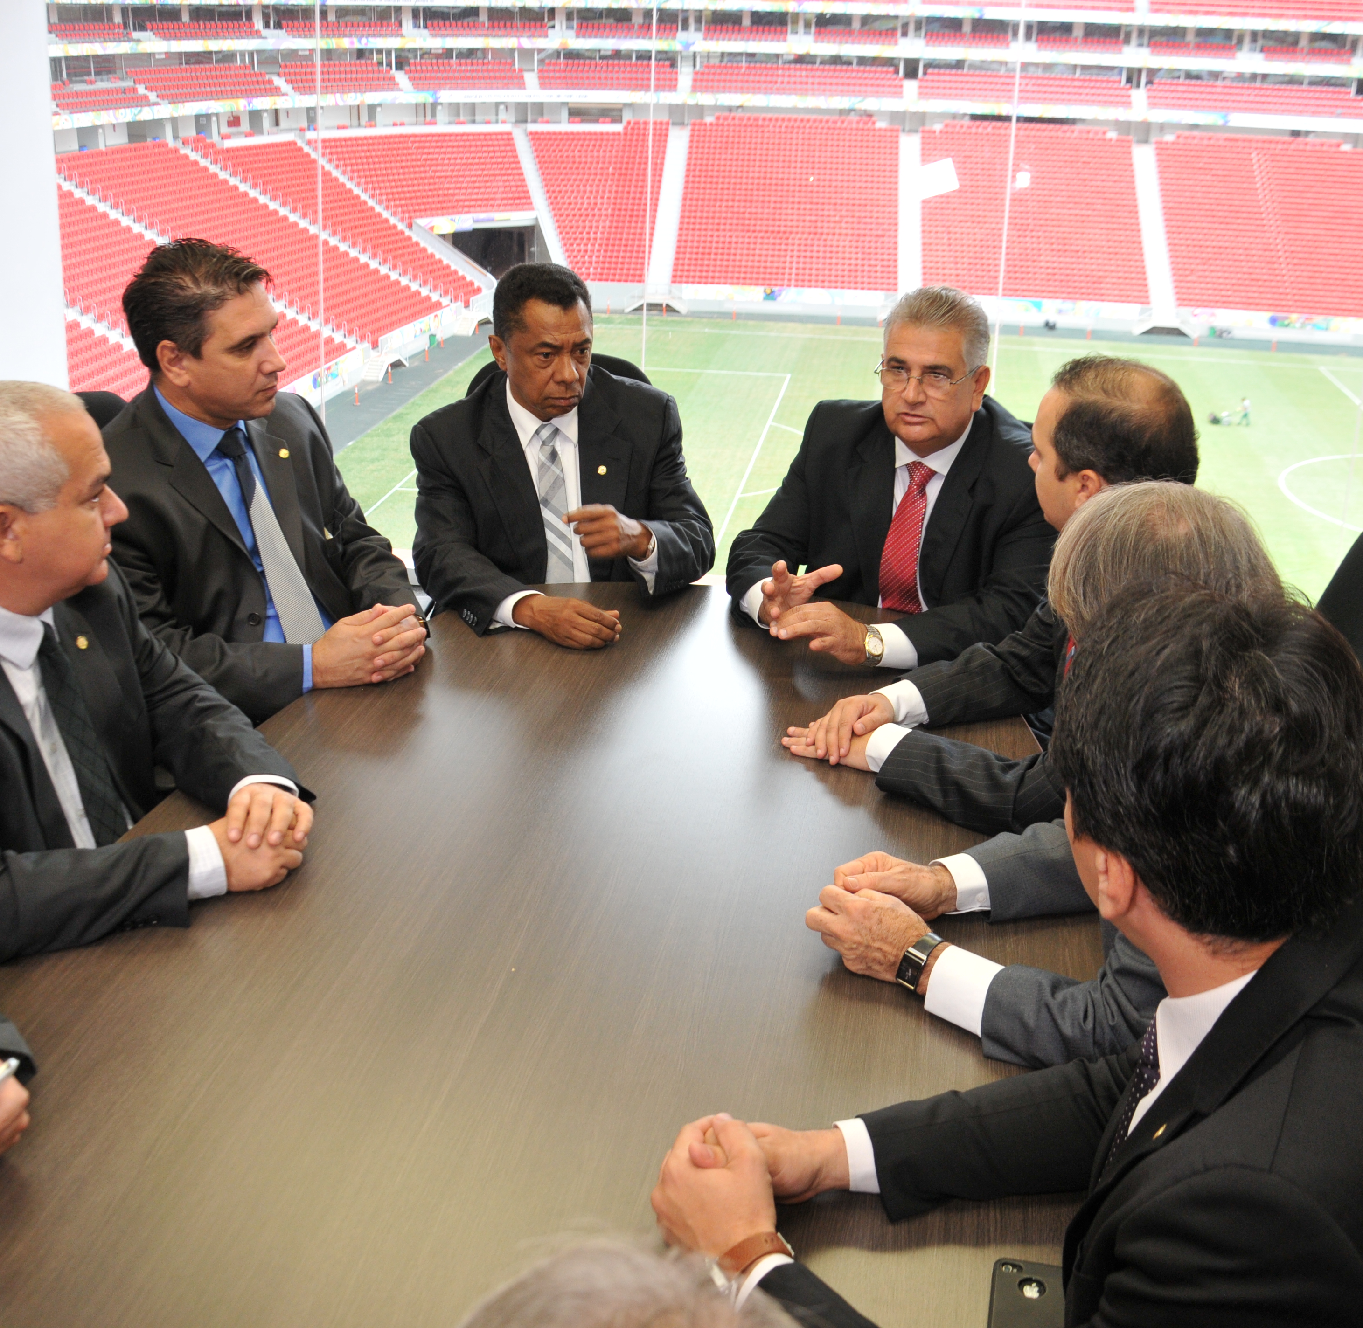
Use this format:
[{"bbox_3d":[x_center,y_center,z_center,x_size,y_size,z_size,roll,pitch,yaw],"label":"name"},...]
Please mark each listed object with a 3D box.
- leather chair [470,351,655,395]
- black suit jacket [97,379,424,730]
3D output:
[{"bbox_3d":[-0.211,0.021,2.669,0.600,1.065,0.620,-1,23,-5],"label":"leather chair"},{"bbox_3d":[-0.649,-0.063,2.224,0.540,0.640,0.520,18,28,33],"label":"black suit jacket"}]

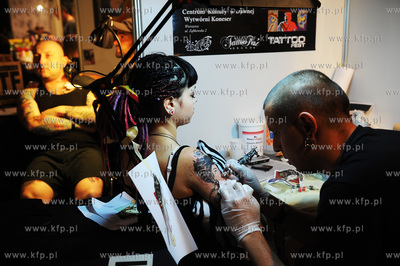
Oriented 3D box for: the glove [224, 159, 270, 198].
[{"bbox_3d":[0.129,0.125,1.330,0.150,0.075,0.085,34,9,12],"label":"glove"}]

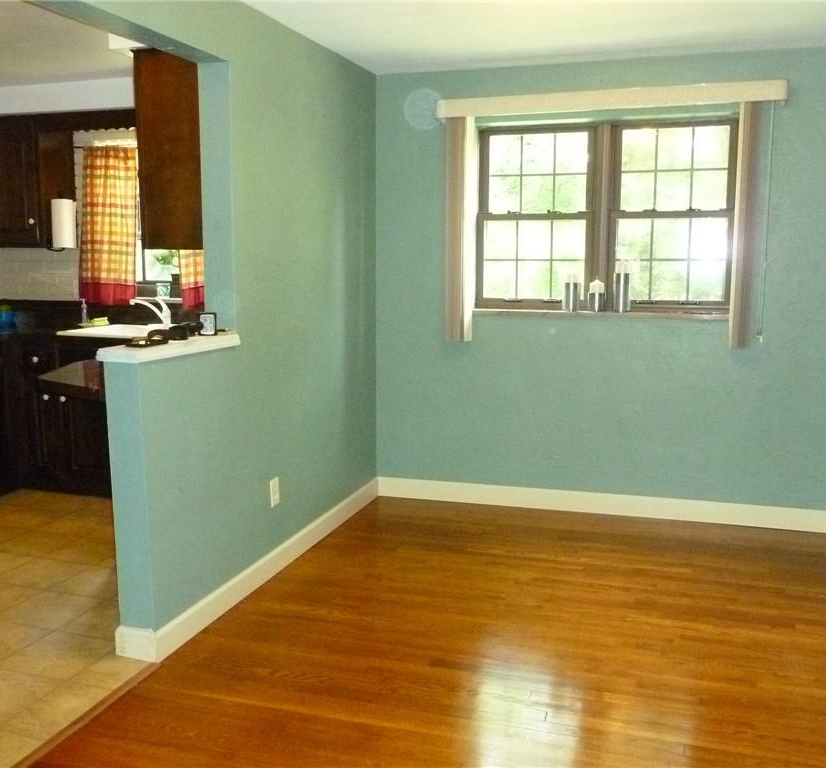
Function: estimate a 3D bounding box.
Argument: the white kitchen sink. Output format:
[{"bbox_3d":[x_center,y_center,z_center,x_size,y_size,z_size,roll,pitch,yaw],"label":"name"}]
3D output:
[{"bbox_3d":[-1.570,-0.224,4.875,0.820,0.180,0.540,3,9,18],"label":"white kitchen sink"}]

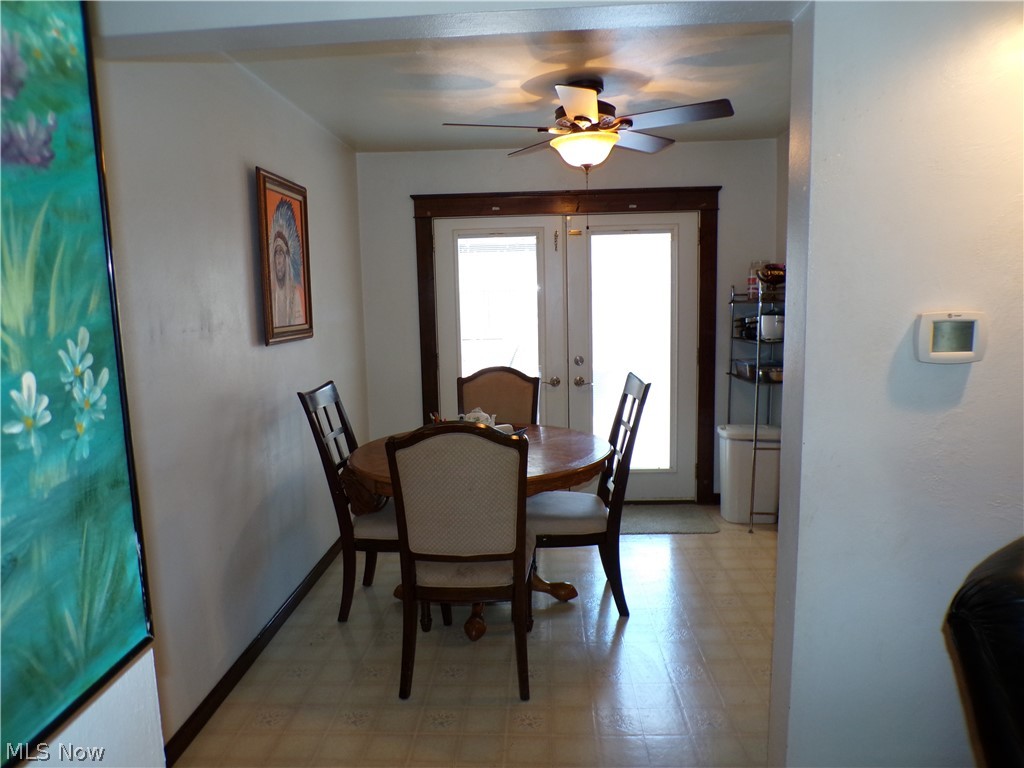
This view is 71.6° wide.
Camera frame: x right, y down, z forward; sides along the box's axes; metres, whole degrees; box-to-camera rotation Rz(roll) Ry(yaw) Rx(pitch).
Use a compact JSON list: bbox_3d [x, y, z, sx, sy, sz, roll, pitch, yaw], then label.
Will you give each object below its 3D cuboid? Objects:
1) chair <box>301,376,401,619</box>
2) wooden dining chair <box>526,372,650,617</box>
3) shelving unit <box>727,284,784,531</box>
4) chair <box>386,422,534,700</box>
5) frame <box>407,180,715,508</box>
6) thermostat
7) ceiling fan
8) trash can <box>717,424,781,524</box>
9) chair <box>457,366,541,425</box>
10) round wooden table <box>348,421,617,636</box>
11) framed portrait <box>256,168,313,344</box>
[{"bbox_3d":[-0.607,0.542,3.400,0.655,1.087,0.474,0,7,7],"label":"chair"},{"bbox_3d":[0.326,0.513,3.449,0.640,1.087,0.474,-2,7,-1],"label":"wooden dining chair"},{"bbox_3d":[1.594,0.123,4.531,0.316,1.520,0.579,-1,7,3],"label":"shelving unit"},{"bbox_3d":[-0.177,0.615,2.827,0.519,1.069,0.662,-1,7,3],"label":"chair"},{"bbox_3d":[0.376,-0.210,4.841,2.057,2.157,0.090,-1,7,3],"label":"frame"},{"bbox_3d":[0.954,-0.101,1.544,0.145,0.115,0.027,-1,7,3],"label":"thermostat"},{"bbox_3d":[0.331,-1.189,3.256,1.309,0.372,1.309,-1,7,3],"label":"ceiling fan"},{"bbox_3d":[1.537,0.579,4.593,0.421,0.602,0.278,-1,7,3],"label":"trash can"},{"bbox_3d":[-0.076,0.469,3.931,0.512,1.069,0.647,-1,7,3],"label":"chair"},{"bbox_3d":[-0.147,0.682,3.514,1.246,0.758,1.246,-1,7,3],"label":"round wooden table"},{"bbox_3d":[-1.071,-0.587,3.393,0.030,0.769,0.579,-1,7,3],"label":"framed portrait"}]

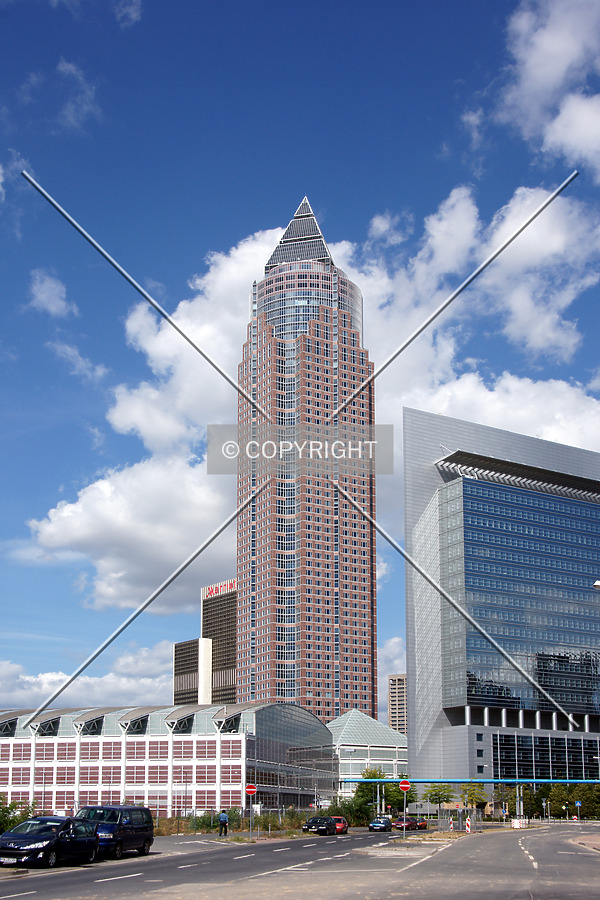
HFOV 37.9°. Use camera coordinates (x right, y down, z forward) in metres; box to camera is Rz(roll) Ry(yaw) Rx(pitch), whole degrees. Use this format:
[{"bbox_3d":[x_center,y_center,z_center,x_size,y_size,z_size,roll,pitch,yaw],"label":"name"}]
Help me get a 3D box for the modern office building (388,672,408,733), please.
[{"bbox_3d":[94.945,248.646,745.000,32.000,114.000,28.000,-9,-22,22],"label":"modern office building"}]

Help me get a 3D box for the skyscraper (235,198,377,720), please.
[{"bbox_3d":[2.682,5.276,345.023,42.000,256.000,42.000,12,-25,-27],"label":"skyscraper"}]

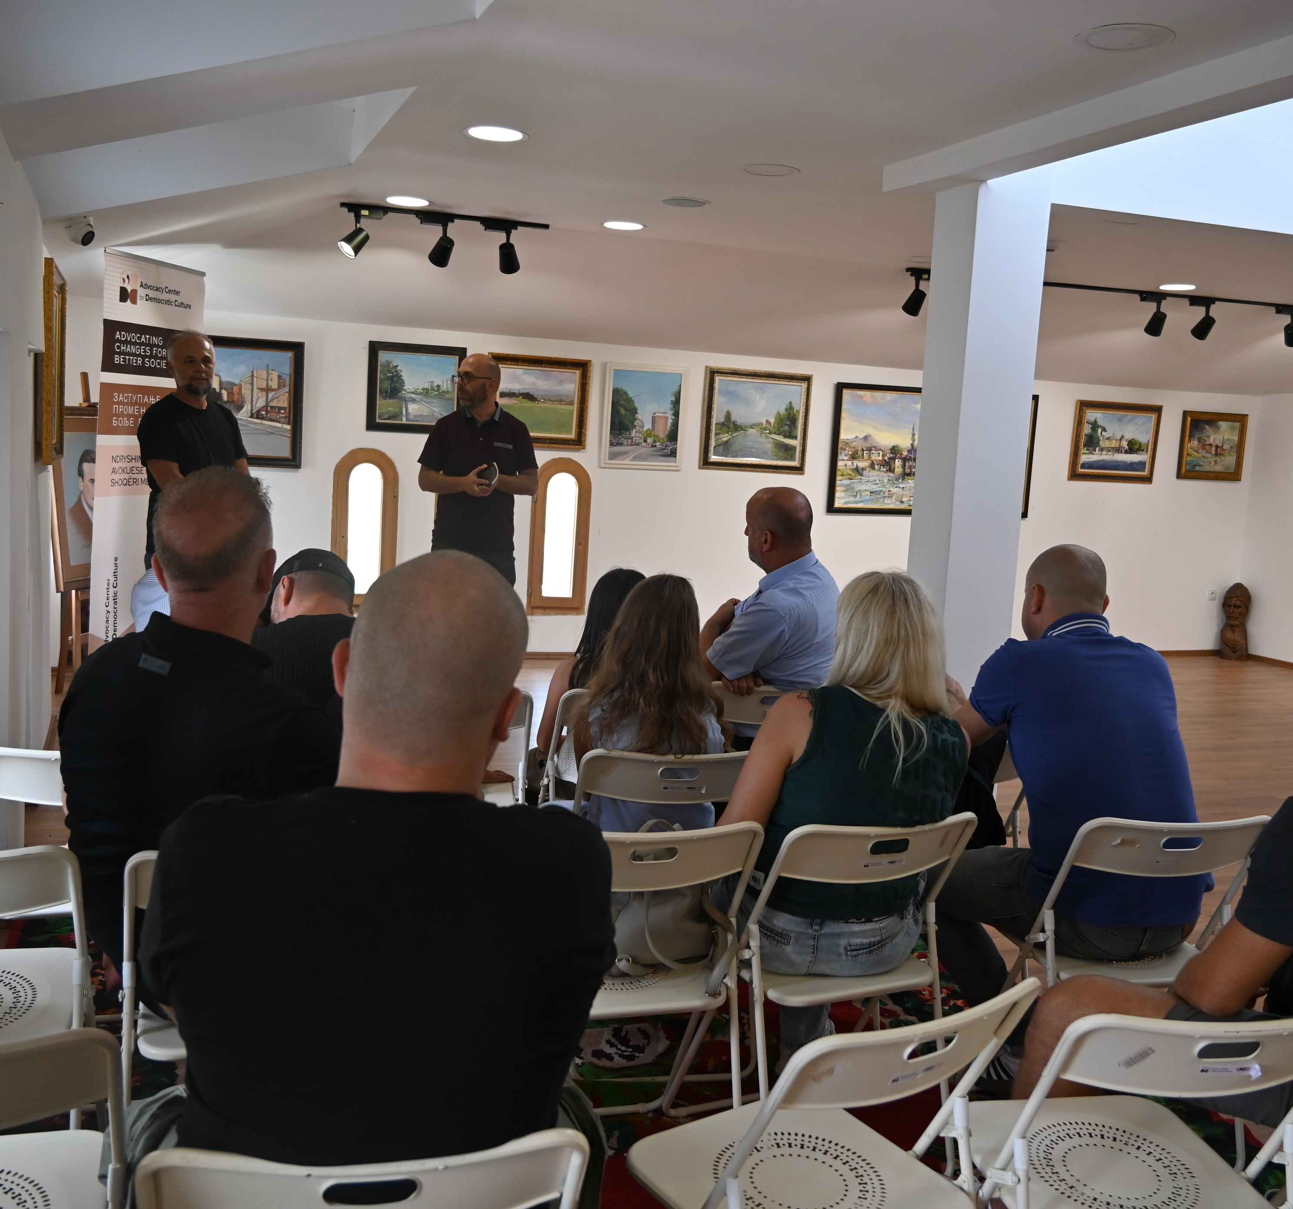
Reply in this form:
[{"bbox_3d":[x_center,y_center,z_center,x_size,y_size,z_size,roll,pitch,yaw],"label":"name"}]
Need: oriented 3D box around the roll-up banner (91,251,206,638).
[{"bbox_3d":[-2.248,-0.437,6.146,0.200,2.130,0.820,5,7,12],"label":"roll-up banner"}]

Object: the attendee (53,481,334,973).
[{"bbox_3d":[-0.794,0.435,2.627,0.530,1.385,0.780,2,7,-13],"label":"attendee"}]

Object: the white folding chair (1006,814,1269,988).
[{"bbox_3d":[1.039,0.800,3.054,0.453,0.776,0.490,2,7,-15],"label":"white folding chair"}]

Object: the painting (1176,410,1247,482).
[{"bbox_3d":[4.639,-1.295,11.152,0.680,0.545,0.050,1,7,-23],"label":"painting"}]

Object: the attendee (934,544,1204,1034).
[{"bbox_3d":[0.885,0.508,3.085,0.550,1.320,0.740,1,7,-21],"label":"attendee"}]

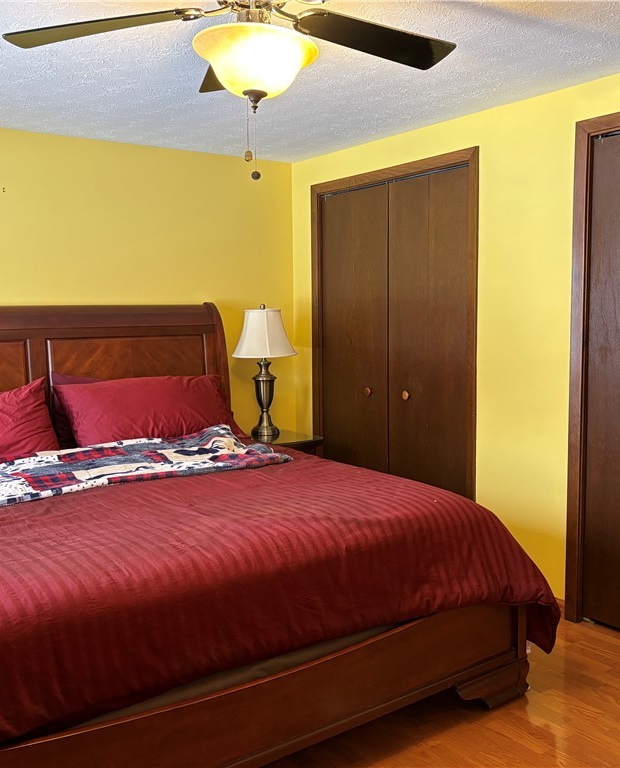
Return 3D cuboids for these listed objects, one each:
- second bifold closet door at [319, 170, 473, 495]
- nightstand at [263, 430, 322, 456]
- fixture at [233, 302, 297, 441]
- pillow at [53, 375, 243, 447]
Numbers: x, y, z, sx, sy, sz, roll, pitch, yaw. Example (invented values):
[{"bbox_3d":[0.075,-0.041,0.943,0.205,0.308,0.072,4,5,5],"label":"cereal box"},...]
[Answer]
[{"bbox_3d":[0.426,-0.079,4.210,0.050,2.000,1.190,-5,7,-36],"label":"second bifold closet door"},{"bbox_3d":[-0.248,0.619,4.549,0.520,0.620,0.440,-5,7,-36],"label":"nightstand"},{"bbox_3d":[-0.268,-0.074,4.497,0.380,0.780,0.380,-1,6,0],"label":"fixture"},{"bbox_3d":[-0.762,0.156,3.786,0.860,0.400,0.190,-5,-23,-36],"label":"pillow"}]

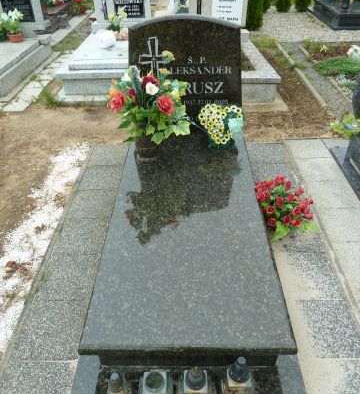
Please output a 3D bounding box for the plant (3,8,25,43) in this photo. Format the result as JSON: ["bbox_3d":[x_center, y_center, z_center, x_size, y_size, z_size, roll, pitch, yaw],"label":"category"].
[{"bbox_3d":[-2.120,-2.166,4.420,0.250,0.380,0.240,0,39,0],"label":"plant"}]

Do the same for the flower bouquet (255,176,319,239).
[{"bbox_3d":[0.675,0.059,2.244,0.360,0.210,0.360,0,39,0],"label":"flower bouquet"}]

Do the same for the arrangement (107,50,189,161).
[{"bbox_3d":[-0.168,-0.492,2.081,0.460,0.630,0.370,0,38,0],"label":"arrangement"}]

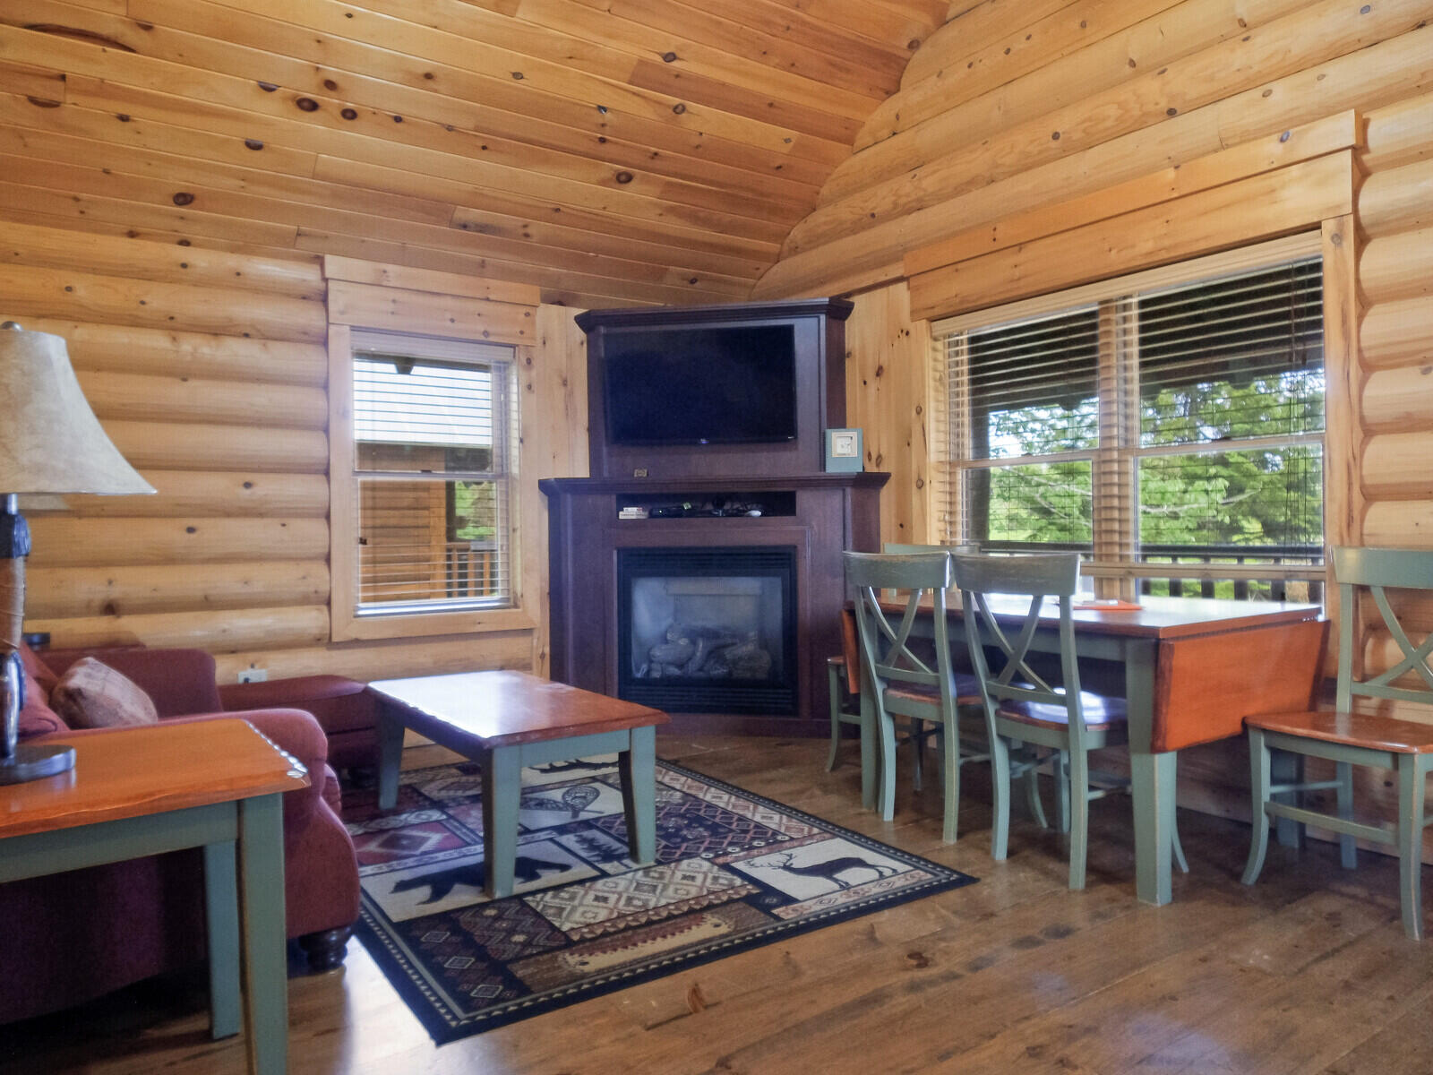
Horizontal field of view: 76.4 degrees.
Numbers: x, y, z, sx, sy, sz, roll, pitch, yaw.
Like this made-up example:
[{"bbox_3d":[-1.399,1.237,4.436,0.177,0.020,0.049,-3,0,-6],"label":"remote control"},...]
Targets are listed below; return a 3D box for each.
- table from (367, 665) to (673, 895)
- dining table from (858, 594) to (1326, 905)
[{"bbox_3d":[-0.716,0.766,3.063,0.585,0.460,1.140,0,0,-36],"label":"table"},{"bbox_3d":[1.195,0.610,3.132,0.890,0.757,1.250,0,0,-34],"label":"dining table"}]

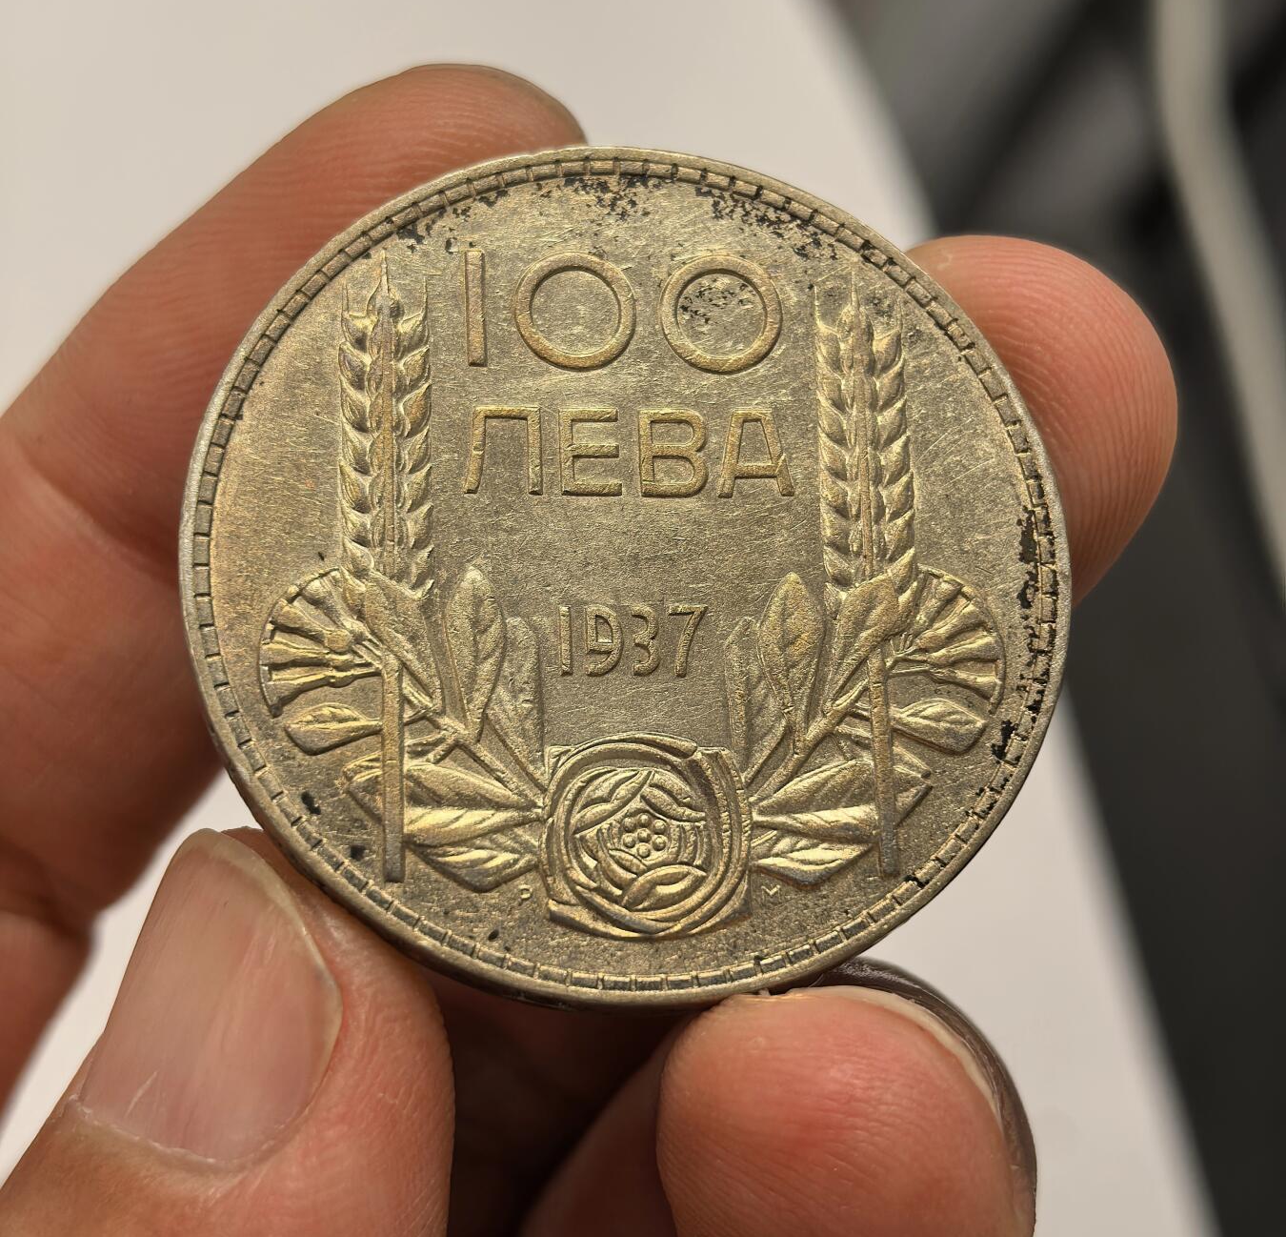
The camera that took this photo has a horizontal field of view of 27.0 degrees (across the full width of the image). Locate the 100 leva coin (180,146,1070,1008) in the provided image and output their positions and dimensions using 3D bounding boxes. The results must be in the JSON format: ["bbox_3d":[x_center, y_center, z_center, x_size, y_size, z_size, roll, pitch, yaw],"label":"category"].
[{"bbox_3d":[0.000,-0.002,0.102,0.034,0.003,0.034,0,74,-8],"label":"100 leva coin"}]

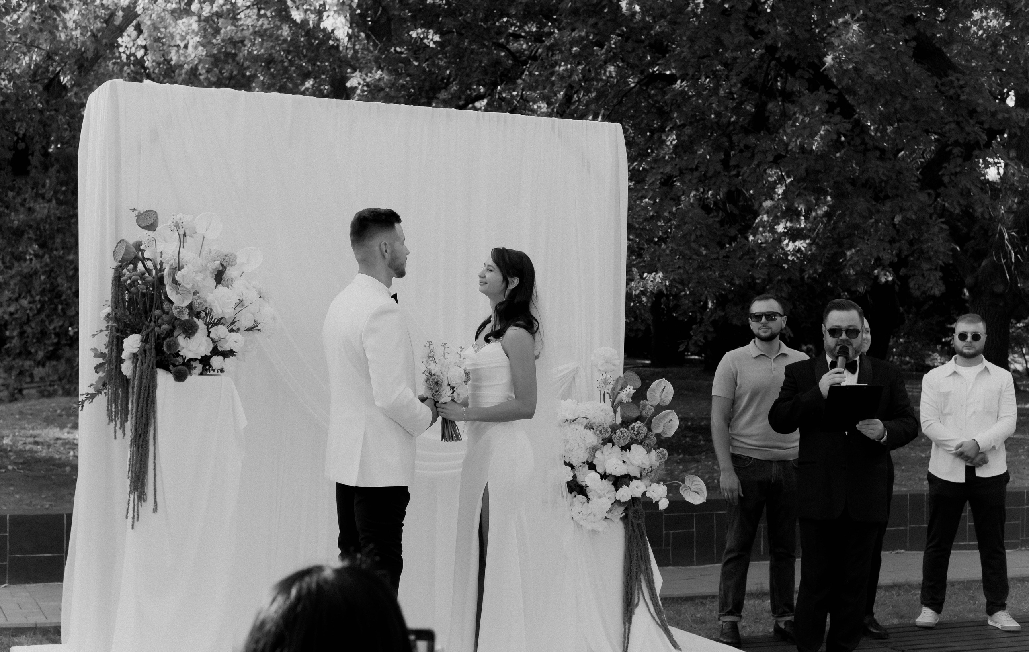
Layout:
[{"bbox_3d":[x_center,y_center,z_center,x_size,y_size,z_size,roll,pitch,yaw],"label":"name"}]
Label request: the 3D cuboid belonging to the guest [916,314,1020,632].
[{"bbox_3d":[2.542,0.814,8.492,0.570,1.760,0.380,0,-2,12],"label":"guest"}]

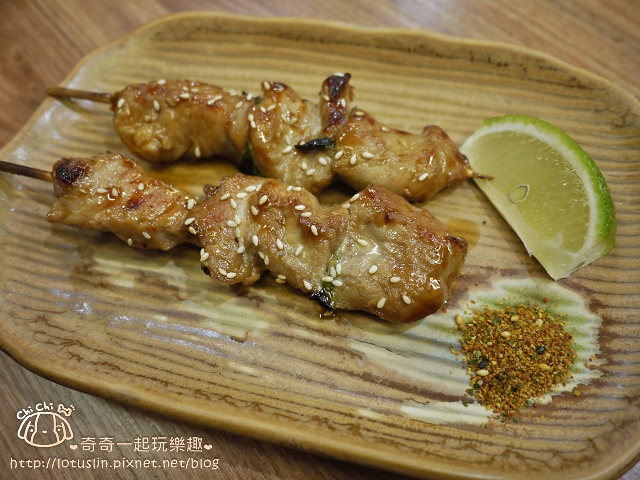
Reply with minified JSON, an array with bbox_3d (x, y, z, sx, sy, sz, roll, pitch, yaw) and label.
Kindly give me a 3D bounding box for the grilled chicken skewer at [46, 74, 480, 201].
[{"bbox_3d":[-0.022,-0.045,0.204,0.178,0.029,0.040,11,59,7],"label":"grilled chicken skewer"}]

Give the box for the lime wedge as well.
[{"bbox_3d":[0.079,-0.015,0.188,0.038,0.026,0.057,-19,60,-12],"label":"lime wedge"}]

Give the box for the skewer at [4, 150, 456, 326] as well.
[{"bbox_3d":[-0.037,-0.007,0.182,0.175,0.027,0.045,8,58,5],"label":"skewer"}]

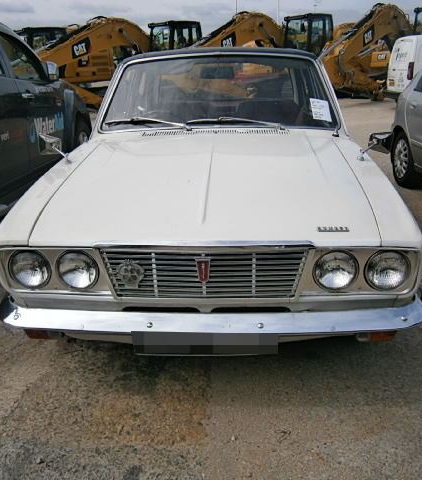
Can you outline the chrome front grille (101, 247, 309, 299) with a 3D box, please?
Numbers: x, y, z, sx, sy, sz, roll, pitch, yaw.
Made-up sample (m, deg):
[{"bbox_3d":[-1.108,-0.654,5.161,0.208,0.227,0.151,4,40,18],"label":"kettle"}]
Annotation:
[{"bbox_3d":[-0.020,0.123,1.684,0.725,0.190,0.065,0,20,3],"label":"chrome front grille"}]

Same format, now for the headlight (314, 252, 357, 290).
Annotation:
[{"bbox_3d":[0.431,0.104,1.654,0.147,0.147,0.065,0,20,3],"label":"headlight"}]

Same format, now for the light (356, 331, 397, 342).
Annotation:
[{"bbox_3d":[0.585,0.343,1.705,0.145,0.050,0.070,0,20,3],"label":"light"}]

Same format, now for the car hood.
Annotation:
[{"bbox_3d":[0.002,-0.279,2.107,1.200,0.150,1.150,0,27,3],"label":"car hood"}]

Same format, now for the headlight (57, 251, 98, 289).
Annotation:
[{"bbox_3d":[-0.472,0.106,1.703,0.147,0.147,0.065,0,20,3],"label":"headlight"}]

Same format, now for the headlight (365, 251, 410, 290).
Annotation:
[{"bbox_3d":[0.614,0.105,1.665,0.147,0.147,0.065,0,20,3],"label":"headlight"}]

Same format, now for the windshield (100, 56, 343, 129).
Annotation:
[{"bbox_3d":[0.044,-0.904,2.893,1.360,0.120,0.565,0,61,3],"label":"windshield"}]

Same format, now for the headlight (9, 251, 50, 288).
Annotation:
[{"bbox_3d":[-0.653,0.108,1.733,0.147,0.147,0.065,0,20,3],"label":"headlight"}]

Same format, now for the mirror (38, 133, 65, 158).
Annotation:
[{"bbox_3d":[-0.769,-0.459,2.310,0.125,0.105,0.080,0,20,3],"label":"mirror"}]

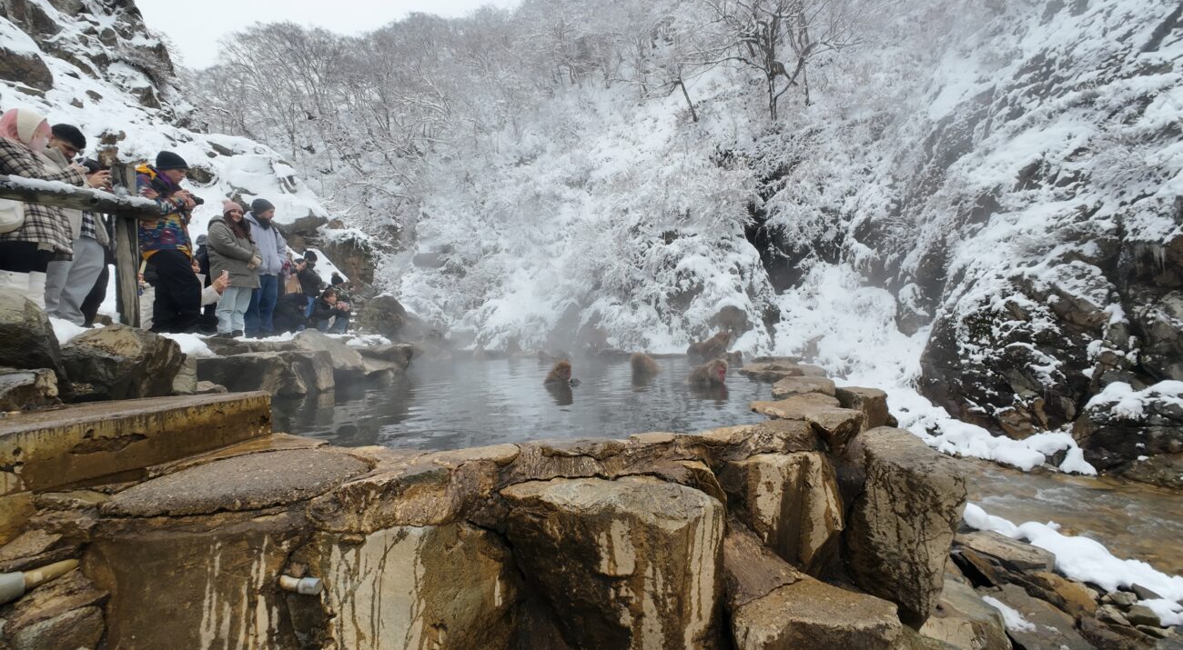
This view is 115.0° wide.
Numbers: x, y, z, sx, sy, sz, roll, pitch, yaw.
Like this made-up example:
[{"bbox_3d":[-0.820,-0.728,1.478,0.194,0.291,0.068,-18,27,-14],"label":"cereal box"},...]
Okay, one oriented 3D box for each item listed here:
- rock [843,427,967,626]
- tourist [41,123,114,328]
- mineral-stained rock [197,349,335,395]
[{"bbox_3d":[1.130,0.725,1.420,0.340,0.510,0.400,0,1,24],"label":"rock"},{"bbox_3d":[-4.300,-0.830,3.150,0.580,1.700,0.560,-2,0,-6],"label":"tourist"},{"bbox_3d":[-2.680,0.400,3.220,0.920,0.380,0.600,0,1,-6],"label":"mineral-stained rock"}]

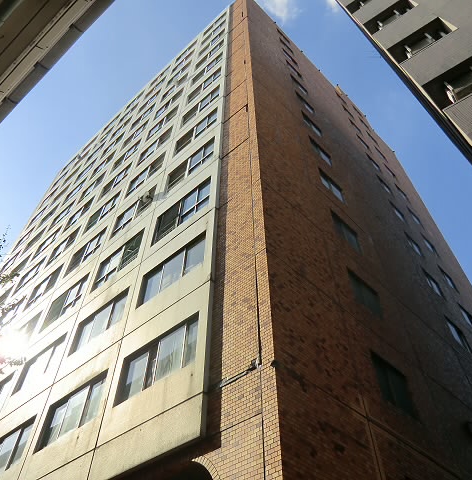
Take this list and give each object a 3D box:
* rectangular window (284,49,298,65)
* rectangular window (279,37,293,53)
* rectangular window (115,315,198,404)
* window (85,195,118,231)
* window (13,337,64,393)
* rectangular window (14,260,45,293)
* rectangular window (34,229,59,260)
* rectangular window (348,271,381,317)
[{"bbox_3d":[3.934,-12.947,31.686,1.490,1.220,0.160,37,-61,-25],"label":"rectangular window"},{"bbox_3d":[3.682,-14.148,32.596,1.368,1.029,0.150,37,-61,-25],"label":"rectangular window"},{"bbox_3d":[-1.647,2.592,9.469,2.312,1.232,0.150,-35,-60,24],"label":"rectangular window"},{"bbox_3d":[-6.462,-1.255,21.761,2.559,1.475,0.200,-35,-59,24],"label":"window"},{"bbox_3d":[-6.483,4.220,14.848,2.559,1.328,0.200,-35,-59,24],"label":"window"},{"bbox_3d":[-10.840,1.983,23.421,2.360,1.450,0.200,-35,-60,24],"label":"rectangular window"},{"bbox_3d":[-10.836,0.267,25.618,2.312,1.421,0.150,-35,-60,24],"label":"rectangular window"},{"bbox_3d":[3.720,1.619,12.760,1.460,1.310,0.160,37,-61,-25],"label":"rectangular window"}]

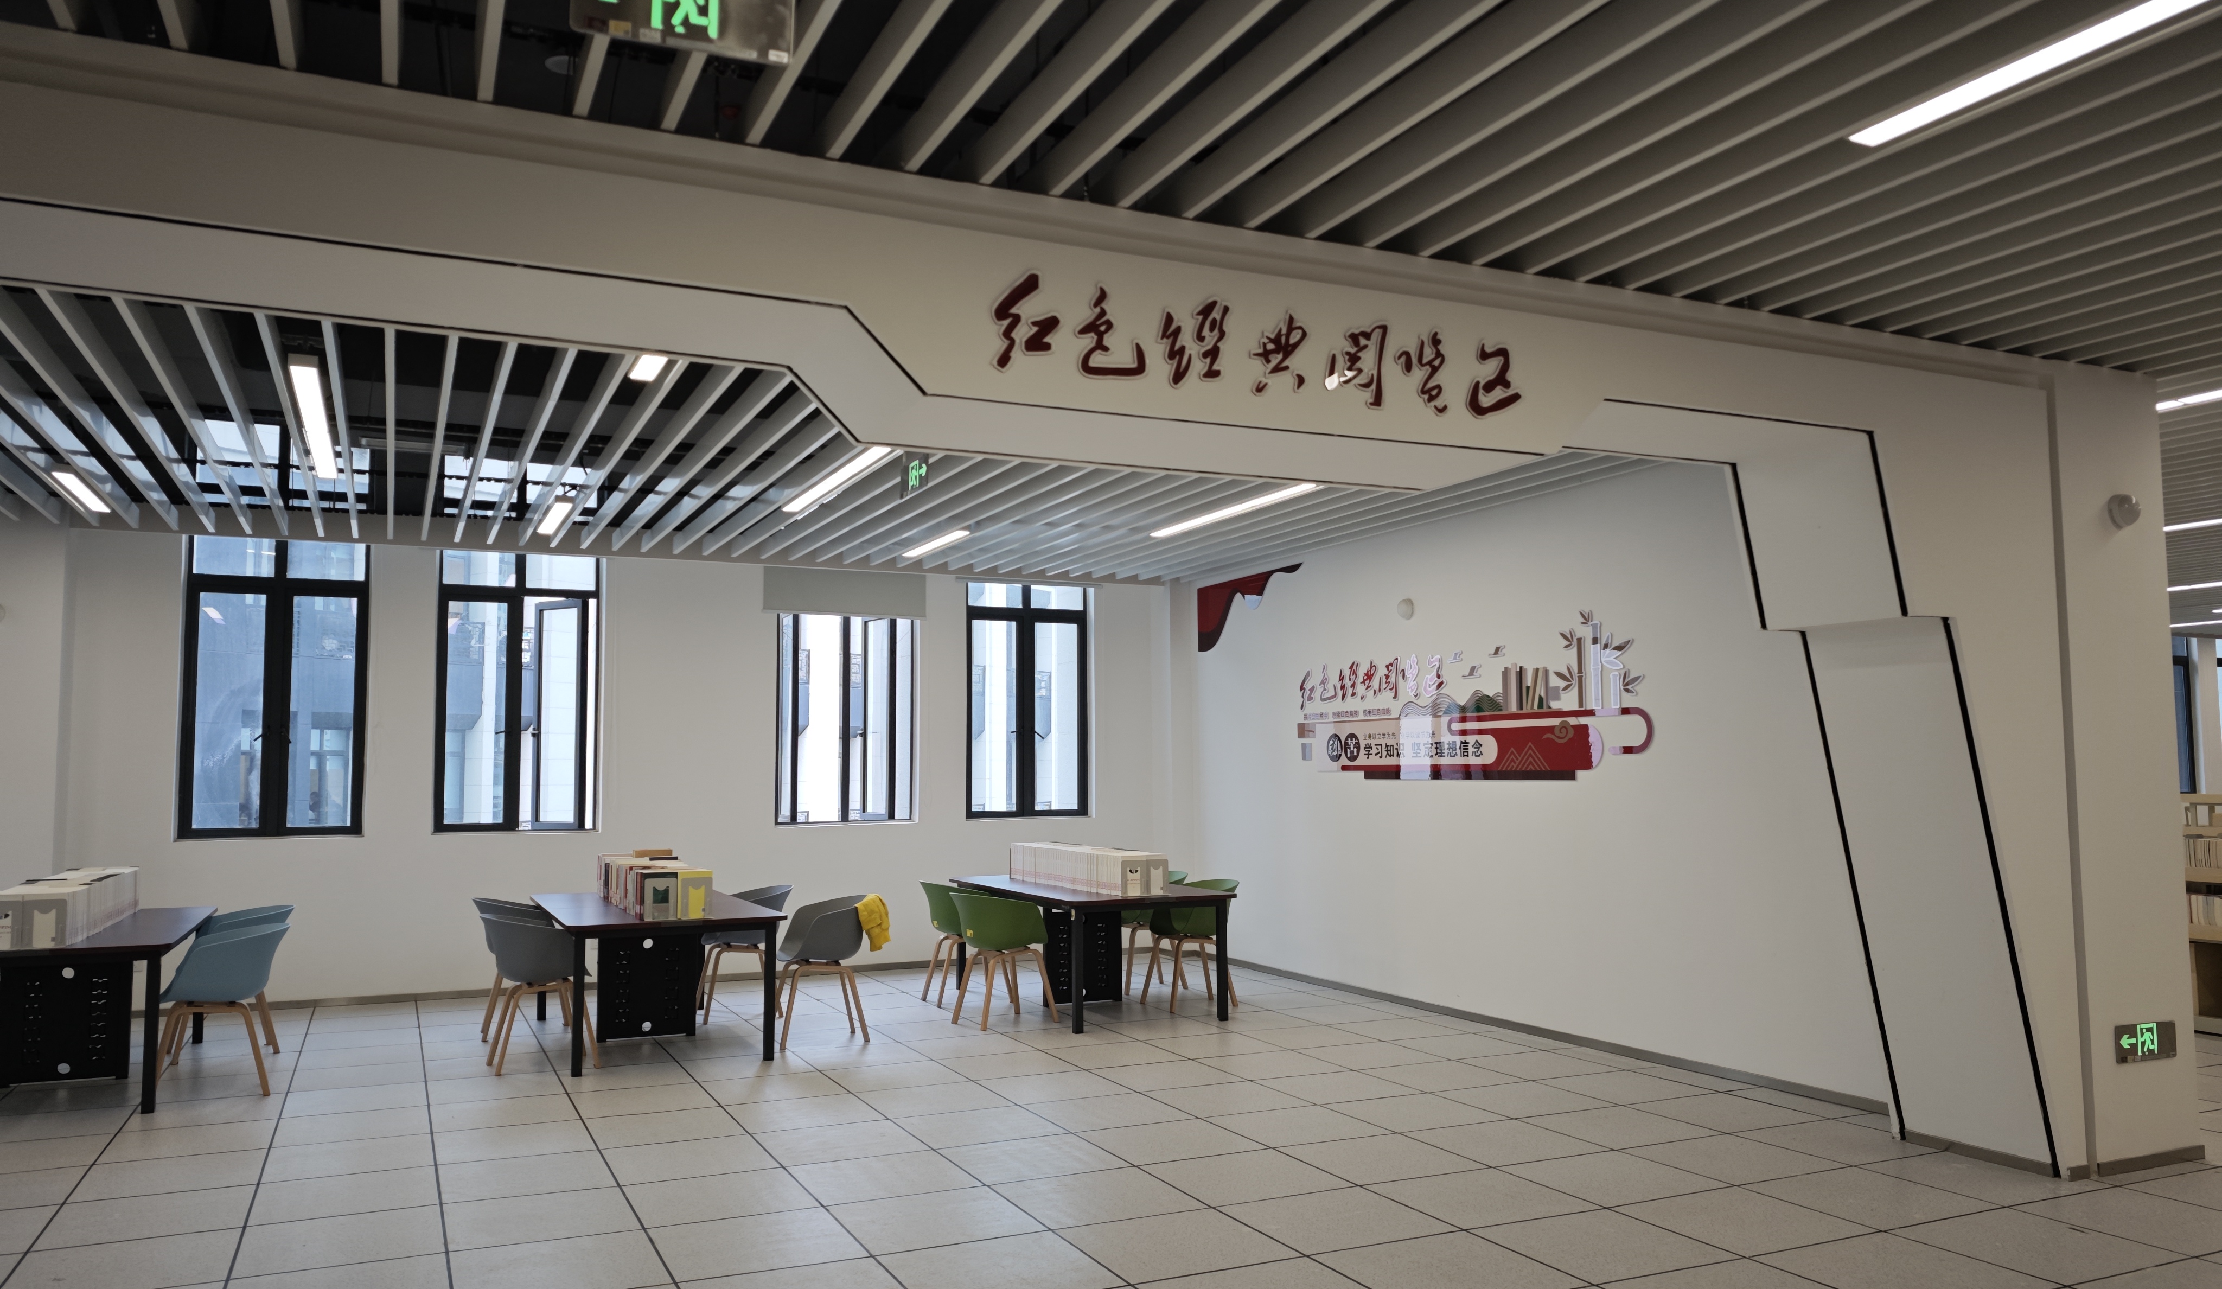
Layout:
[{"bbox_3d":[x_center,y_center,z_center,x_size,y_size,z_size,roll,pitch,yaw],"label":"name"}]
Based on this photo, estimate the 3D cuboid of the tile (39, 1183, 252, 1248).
[{"bbox_3d":[-3.291,1.963,5.070,0.585,0.020,0.585,2,-6,-25],"label":"tile"}]

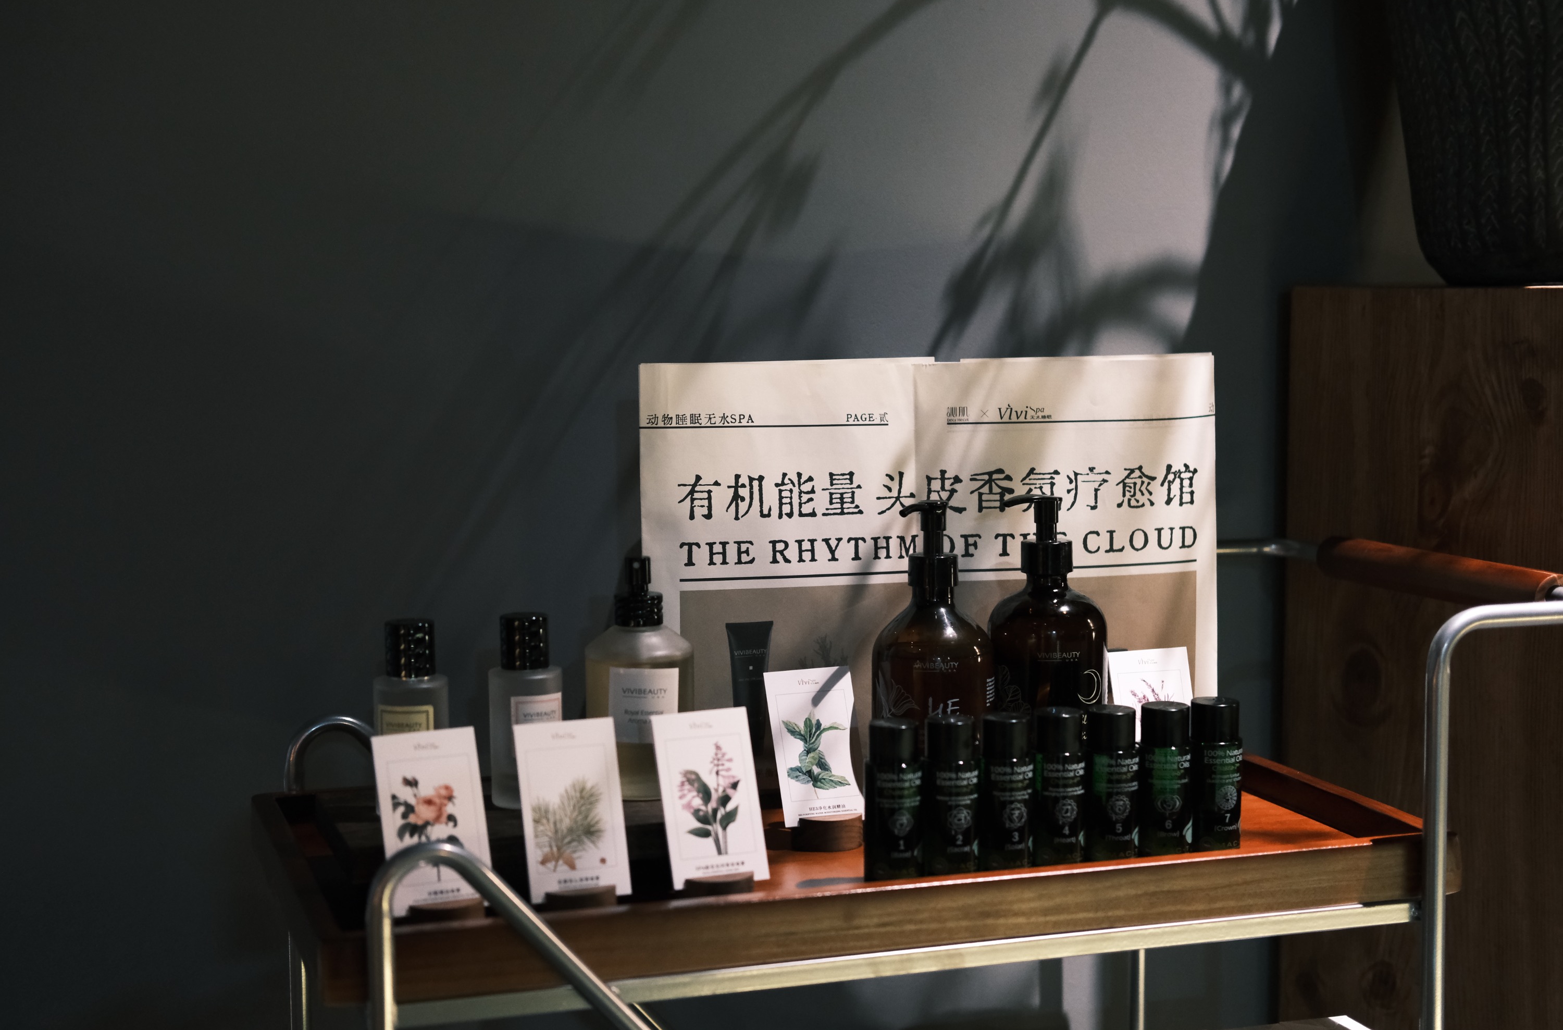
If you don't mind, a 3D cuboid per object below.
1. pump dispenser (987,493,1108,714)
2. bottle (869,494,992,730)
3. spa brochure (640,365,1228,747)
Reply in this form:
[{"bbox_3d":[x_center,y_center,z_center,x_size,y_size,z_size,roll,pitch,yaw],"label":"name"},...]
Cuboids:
[{"bbox_3d":[0.168,0.083,1.451,0.076,0.190,0.075,0,6,0],"label":"pump dispenser"},{"bbox_3d":[0.094,0.086,1.420,0.075,0.190,0.076,0,6,0],"label":"bottle"},{"bbox_3d":[0.108,0.038,1.571,0.412,0.288,0.012,-2,3,-15],"label":"spa brochure"}]

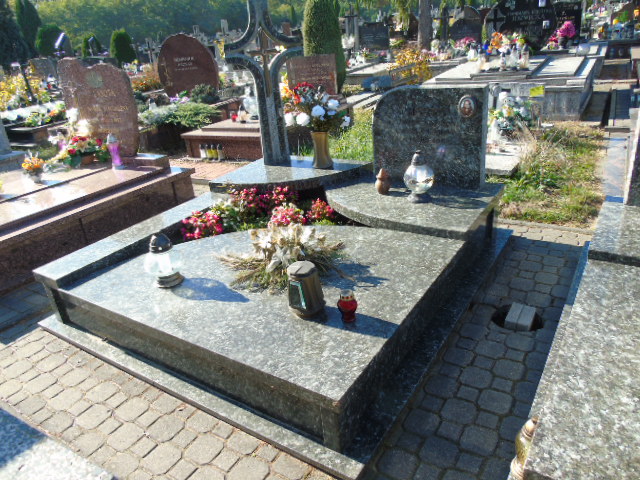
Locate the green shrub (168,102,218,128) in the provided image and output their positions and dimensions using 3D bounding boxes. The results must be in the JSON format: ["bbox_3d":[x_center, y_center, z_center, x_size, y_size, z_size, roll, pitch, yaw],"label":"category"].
[{"bbox_3d":[-1.928,-1.898,7.045,0.700,0.340,0.580,11,28,31],"label":"green shrub"}]

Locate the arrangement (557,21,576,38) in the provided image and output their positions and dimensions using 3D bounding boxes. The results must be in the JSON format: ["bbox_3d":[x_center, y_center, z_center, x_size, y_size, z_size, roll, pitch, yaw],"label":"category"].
[{"bbox_3d":[4.407,-3.763,8.263,0.360,0.350,0.340,7,27,26],"label":"arrangement"}]

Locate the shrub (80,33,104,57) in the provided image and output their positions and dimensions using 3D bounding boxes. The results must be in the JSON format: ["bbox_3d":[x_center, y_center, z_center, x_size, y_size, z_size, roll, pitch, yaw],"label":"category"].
[{"bbox_3d":[-6.180,-5.287,12.500,0.550,0.750,0.550,-15,26,-20],"label":"shrub"}]

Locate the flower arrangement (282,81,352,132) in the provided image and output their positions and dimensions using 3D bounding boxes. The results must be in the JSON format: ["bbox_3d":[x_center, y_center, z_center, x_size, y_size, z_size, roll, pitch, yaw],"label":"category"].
[{"bbox_3d":[-0.027,-1.018,3.551,0.480,0.360,0.420,-5,24,1],"label":"flower arrangement"}]

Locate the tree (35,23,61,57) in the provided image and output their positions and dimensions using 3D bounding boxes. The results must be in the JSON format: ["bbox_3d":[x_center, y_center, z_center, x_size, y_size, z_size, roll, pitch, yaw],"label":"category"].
[{"bbox_3d":[-7.343,-5.395,12.500,0.850,0.950,0.850,-17,26,-24],"label":"tree"}]

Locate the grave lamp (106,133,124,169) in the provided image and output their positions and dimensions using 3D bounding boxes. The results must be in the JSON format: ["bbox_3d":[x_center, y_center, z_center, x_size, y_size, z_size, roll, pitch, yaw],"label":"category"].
[{"bbox_3d":[-1.930,-0.839,4.326,0.135,0.325,0.135,-16,26,-21],"label":"grave lamp"}]

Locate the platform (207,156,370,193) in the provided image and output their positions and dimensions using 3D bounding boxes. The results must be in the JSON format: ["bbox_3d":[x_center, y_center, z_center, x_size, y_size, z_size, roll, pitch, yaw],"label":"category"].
[{"bbox_3d":[-0.240,-0.536,3.905,1.060,0.065,0.920,11,28,31],"label":"platform"}]

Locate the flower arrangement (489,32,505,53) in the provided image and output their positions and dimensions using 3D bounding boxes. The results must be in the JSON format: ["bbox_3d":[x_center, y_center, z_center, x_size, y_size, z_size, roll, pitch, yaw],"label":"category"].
[{"bbox_3d":[3.215,-3.598,8.419,0.300,0.380,0.300,3,26,20],"label":"flower arrangement"}]

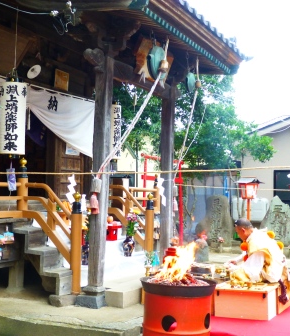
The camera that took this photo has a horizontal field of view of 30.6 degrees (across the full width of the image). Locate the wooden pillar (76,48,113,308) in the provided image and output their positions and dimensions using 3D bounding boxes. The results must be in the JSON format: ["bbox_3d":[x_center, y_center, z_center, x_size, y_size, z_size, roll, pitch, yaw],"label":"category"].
[{"bbox_3d":[-0.606,0.091,6.623,0.292,3.158,0.311,-1,-3,26],"label":"wooden pillar"}]

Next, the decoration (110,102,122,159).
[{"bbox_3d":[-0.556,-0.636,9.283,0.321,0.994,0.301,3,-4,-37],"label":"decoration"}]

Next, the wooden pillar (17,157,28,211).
[{"bbox_3d":[-1.643,0.242,7.142,0.141,0.778,0.141,-1,-3,26],"label":"wooden pillar"}]

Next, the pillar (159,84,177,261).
[{"bbox_3d":[0.380,0.205,8.561,0.214,3.136,0.214,-1,-3,26],"label":"pillar"}]

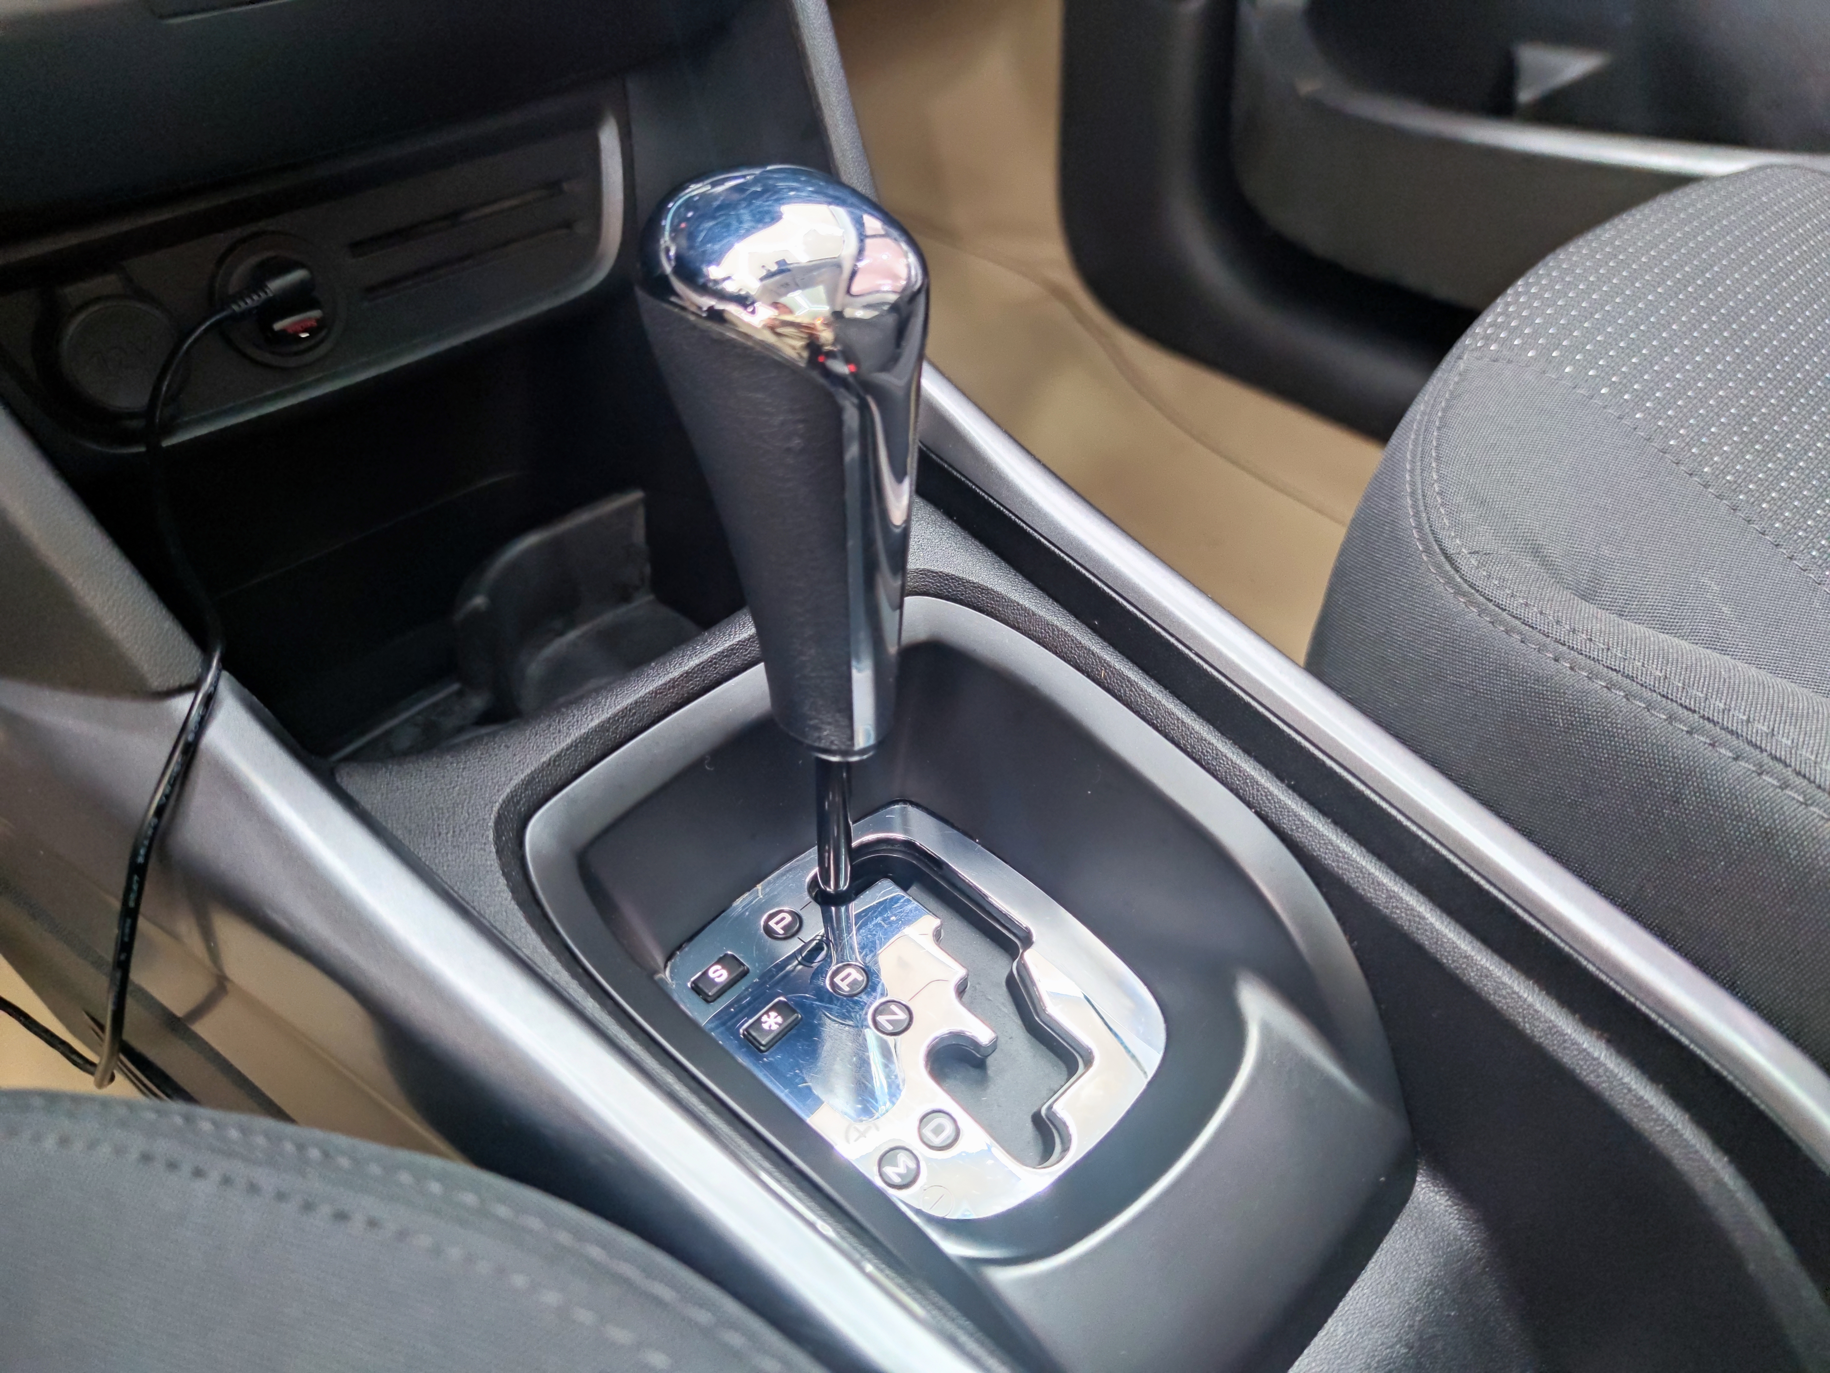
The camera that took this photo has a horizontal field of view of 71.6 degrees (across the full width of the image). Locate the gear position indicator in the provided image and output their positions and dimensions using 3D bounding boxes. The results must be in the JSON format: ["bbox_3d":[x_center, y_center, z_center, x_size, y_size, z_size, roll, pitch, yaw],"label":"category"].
[{"bbox_3d":[0.004,0.077,0.314,0.104,0.013,0.098,37,44,19],"label":"gear position indicator"}]

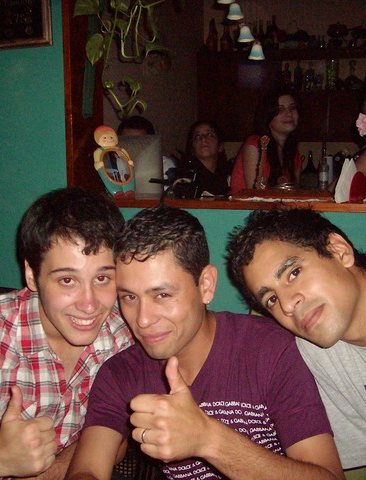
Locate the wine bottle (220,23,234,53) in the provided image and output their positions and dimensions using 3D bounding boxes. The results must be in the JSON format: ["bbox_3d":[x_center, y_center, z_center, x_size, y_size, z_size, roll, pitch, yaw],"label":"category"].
[{"bbox_3d":[0.389,-1.770,5.717,0.076,0.285,0.076,1,7,14],"label":"wine bottle"}]

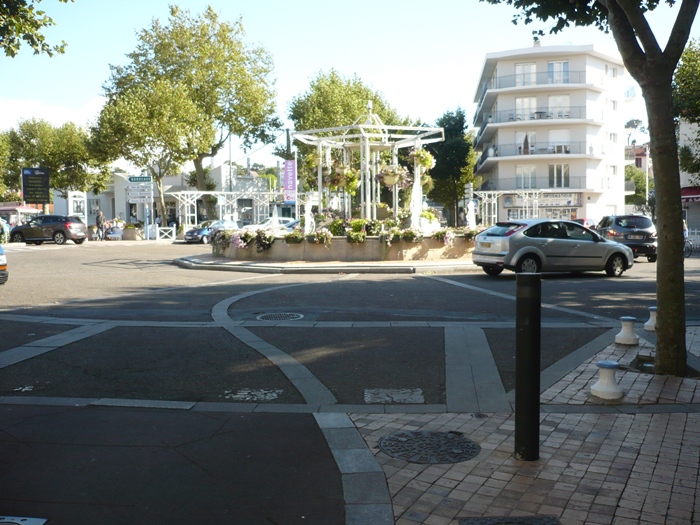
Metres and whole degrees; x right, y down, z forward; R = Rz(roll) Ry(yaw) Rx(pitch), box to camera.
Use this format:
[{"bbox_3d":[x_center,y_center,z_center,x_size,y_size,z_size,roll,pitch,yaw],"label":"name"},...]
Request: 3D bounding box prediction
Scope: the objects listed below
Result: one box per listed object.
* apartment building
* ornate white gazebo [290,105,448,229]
[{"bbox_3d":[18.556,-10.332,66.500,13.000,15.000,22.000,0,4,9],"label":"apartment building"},{"bbox_3d":[0.774,-3.418,26.333,5.500,5.079,5.900,0,4,6],"label":"ornate white gazebo"}]

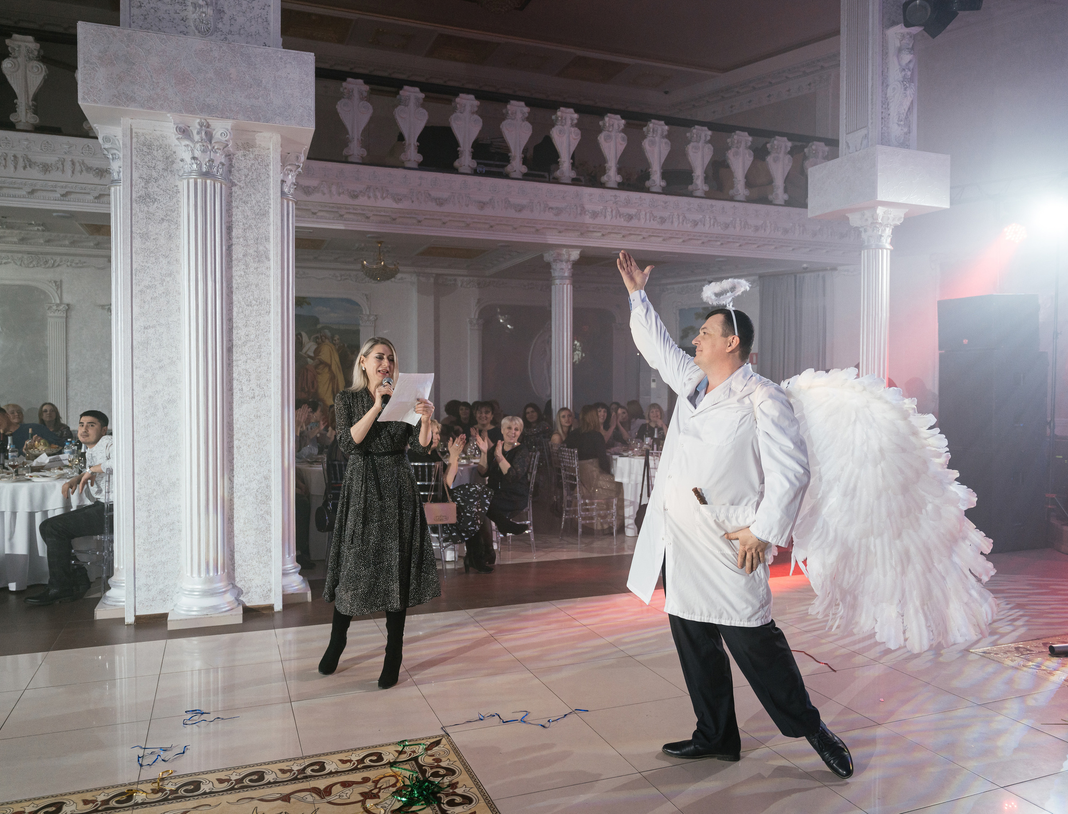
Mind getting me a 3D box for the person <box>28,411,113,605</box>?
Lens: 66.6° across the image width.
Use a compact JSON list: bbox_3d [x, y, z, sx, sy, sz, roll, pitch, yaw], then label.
[{"bbox_3d":[-3.200,0.675,5.800,0.680,1.300,0.500,0,2,-18],"label":"person"}]

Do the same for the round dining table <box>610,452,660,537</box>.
[{"bbox_3d":[1.630,0.874,8.500,1.650,0.760,1.650,-1,2,-21],"label":"round dining table"}]

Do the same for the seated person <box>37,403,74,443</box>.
[{"bbox_3d":[-5.000,0.607,8.350,0.470,1.270,0.650,-1,2,-24],"label":"seated person"}]

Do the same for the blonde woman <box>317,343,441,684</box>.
[{"bbox_3d":[-0.795,0.513,4.200,0.580,1.730,0.450,0,2,-10],"label":"blonde woman"}]

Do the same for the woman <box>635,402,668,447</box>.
[{"bbox_3d":[1.430,0.588,9.700,0.520,1.260,0.750,0,2,-6],"label":"woman"}]

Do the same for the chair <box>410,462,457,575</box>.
[{"bbox_3d":[-0.860,0.862,6.400,0.410,0.900,0.450,0,2,9],"label":"chair"}]

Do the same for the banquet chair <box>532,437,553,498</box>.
[{"bbox_3d":[0.280,0.782,8.980,0.450,0.910,0.430,-1,2,-21],"label":"banquet chair"}]

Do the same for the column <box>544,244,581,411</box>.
[{"bbox_3d":[0.338,-0.345,9.889,0.380,3.110,0.380,-1,2,-21],"label":"column"}]

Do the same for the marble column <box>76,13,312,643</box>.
[{"bbox_3d":[-2.228,-0.454,5.528,1.320,3.570,1.280,-1,2,-21],"label":"marble column"}]

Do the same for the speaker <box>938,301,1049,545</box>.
[{"bbox_3d":[4.259,0.143,7.580,0.700,2.290,0.620,-1,2,-21],"label":"speaker"}]

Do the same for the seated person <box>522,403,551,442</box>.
[{"bbox_3d":[-0.100,0.606,8.650,0.520,1.280,0.750,1,2,34],"label":"seated person"}]

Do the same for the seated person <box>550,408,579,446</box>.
[{"bbox_3d":[0.430,0.632,8.350,0.750,1.250,0.500,0,2,-6],"label":"seated person"}]

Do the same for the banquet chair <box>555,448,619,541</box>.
[{"bbox_3d":[0.497,0.822,7.644,0.460,0.910,0.440,-1,2,-21],"label":"banquet chair"}]

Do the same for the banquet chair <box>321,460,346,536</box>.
[{"bbox_3d":[-1.400,0.864,6.470,0.410,0.900,0.450,0,2,-6],"label":"banquet chair"}]

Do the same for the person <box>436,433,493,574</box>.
[{"bbox_3d":[-0.620,0.700,6.400,0.680,1.220,0.470,0,2,-18],"label":"person"}]

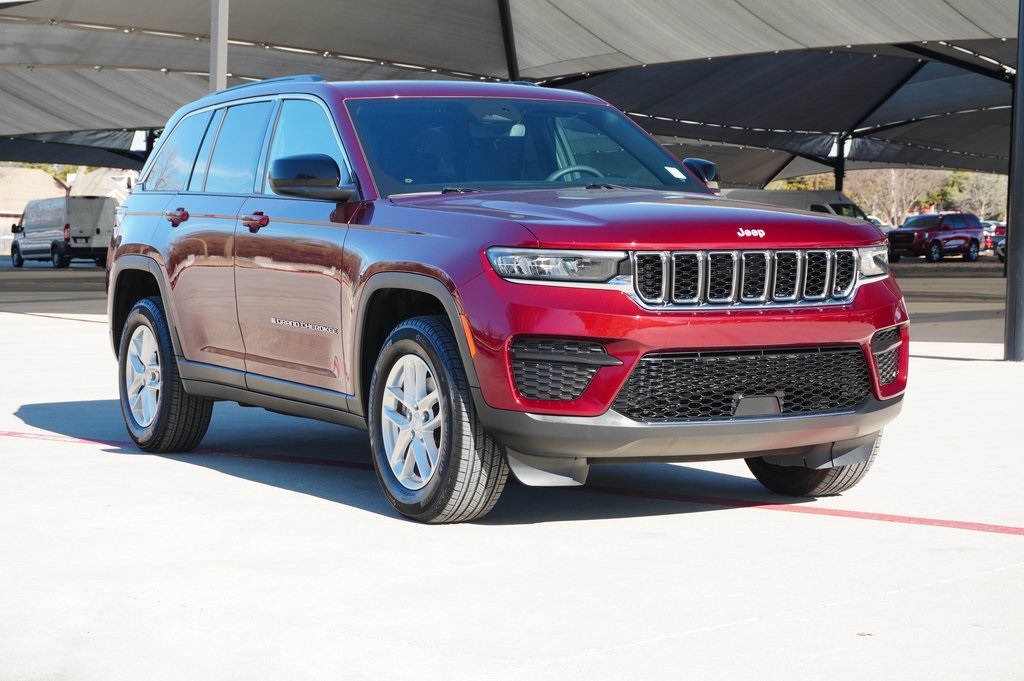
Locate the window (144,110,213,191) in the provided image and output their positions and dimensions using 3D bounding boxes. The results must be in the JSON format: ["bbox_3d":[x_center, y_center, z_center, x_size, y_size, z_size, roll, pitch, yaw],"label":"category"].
[{"bbox_3d":[-1.642,-0.922,10.221,0.040,0.412,0.719,20,-7,-27],"label":"window"}]

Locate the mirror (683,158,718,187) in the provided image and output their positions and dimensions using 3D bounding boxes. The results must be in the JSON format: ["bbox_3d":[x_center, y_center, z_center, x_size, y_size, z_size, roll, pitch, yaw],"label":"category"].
[{"bbox_3d":[0.848,-0.726,9.261,0.220,0.160,0.200,-2,3,-29],"label":"mirror"}]

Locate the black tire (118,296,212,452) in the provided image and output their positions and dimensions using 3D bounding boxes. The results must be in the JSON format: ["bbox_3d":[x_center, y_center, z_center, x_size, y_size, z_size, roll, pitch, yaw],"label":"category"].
[{"bbox_3d":[-1.714,0.169,10.330,0.265,0.775,0.775,-2,3,-29],"label":"black tire"}]

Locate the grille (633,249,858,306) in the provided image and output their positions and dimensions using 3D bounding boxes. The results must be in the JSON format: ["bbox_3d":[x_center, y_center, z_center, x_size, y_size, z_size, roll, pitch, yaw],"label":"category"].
[{"bbox_3d":[0.844,-0.223,7.437,0.980,0.220,0.110,-2,3,-29],"label":"grille"}]

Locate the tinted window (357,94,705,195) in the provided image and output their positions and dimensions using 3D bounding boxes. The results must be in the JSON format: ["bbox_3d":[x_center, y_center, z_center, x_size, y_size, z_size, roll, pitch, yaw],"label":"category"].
[{"bbox_3d":[0.055,-0.805,8.818,1.620,0.121,0.914,-2,34,-29],"label":"tinted window"}]

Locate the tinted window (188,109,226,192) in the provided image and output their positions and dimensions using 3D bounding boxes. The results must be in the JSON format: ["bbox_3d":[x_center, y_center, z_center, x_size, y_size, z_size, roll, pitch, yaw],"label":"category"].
[{"bbox_3d":[-1.425,-0.896,9.806,0.034,0.428,0.288,20,-7,-28],"label":"tinted window"}]

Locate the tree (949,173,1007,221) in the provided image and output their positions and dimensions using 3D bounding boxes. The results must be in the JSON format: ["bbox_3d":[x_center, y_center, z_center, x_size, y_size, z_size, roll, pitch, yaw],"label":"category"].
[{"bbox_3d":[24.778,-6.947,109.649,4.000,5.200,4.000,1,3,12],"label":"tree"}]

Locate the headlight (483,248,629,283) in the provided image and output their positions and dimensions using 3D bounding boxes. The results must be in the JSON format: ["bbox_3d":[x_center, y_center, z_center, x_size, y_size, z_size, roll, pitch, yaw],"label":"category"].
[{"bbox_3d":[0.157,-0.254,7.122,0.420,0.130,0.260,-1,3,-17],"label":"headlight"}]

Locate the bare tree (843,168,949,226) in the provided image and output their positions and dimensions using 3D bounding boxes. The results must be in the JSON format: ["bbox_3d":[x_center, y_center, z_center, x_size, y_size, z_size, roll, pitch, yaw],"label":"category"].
[{"bbox_3d":[19.409,-7.812,105.000,6.200,7.400,6.000,0,3,10],"label":"bare tree"}]

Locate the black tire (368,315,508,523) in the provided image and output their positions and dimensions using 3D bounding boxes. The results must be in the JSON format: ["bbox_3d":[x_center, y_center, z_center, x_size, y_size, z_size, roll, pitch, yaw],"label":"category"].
[{"bbox_3d":[-0.276,0.293,7.634,0.265,0.765,0.765,-2,3,-29],"label":"black tire"}]

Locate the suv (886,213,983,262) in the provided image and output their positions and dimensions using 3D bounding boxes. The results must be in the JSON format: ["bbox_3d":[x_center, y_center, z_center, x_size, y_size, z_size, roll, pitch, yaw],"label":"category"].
[{"bbox_3d":[16.850,-4.080,82.600,2.050,1.930,5.300,3,4,41],"label":"suv"}]

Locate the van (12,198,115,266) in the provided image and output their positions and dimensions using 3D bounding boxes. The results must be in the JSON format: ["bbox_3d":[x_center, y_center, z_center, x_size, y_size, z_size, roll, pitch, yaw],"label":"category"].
[{"bbox_3d":[-16.250,-3.900,74.900,2.070,2.520,5.600,-2,4,-36],"label":"van"}]

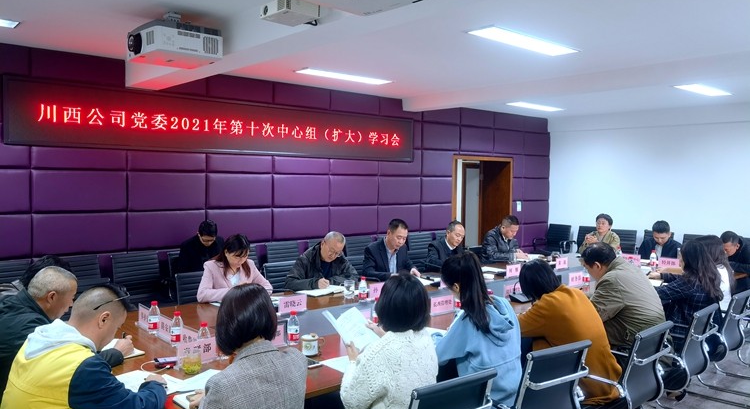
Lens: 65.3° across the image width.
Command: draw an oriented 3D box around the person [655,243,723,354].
[{"bbox_3d":[2.224,0.867,4.427,0.500,1.230,0.800,-1,3,-41],"label":"person"}]

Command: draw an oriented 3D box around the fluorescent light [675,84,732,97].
[{"bbox_3d":[4.013,-1.401,7.128,1.200,0.060,0.300,-1,3,-40],"label":"fluorescent light"}]

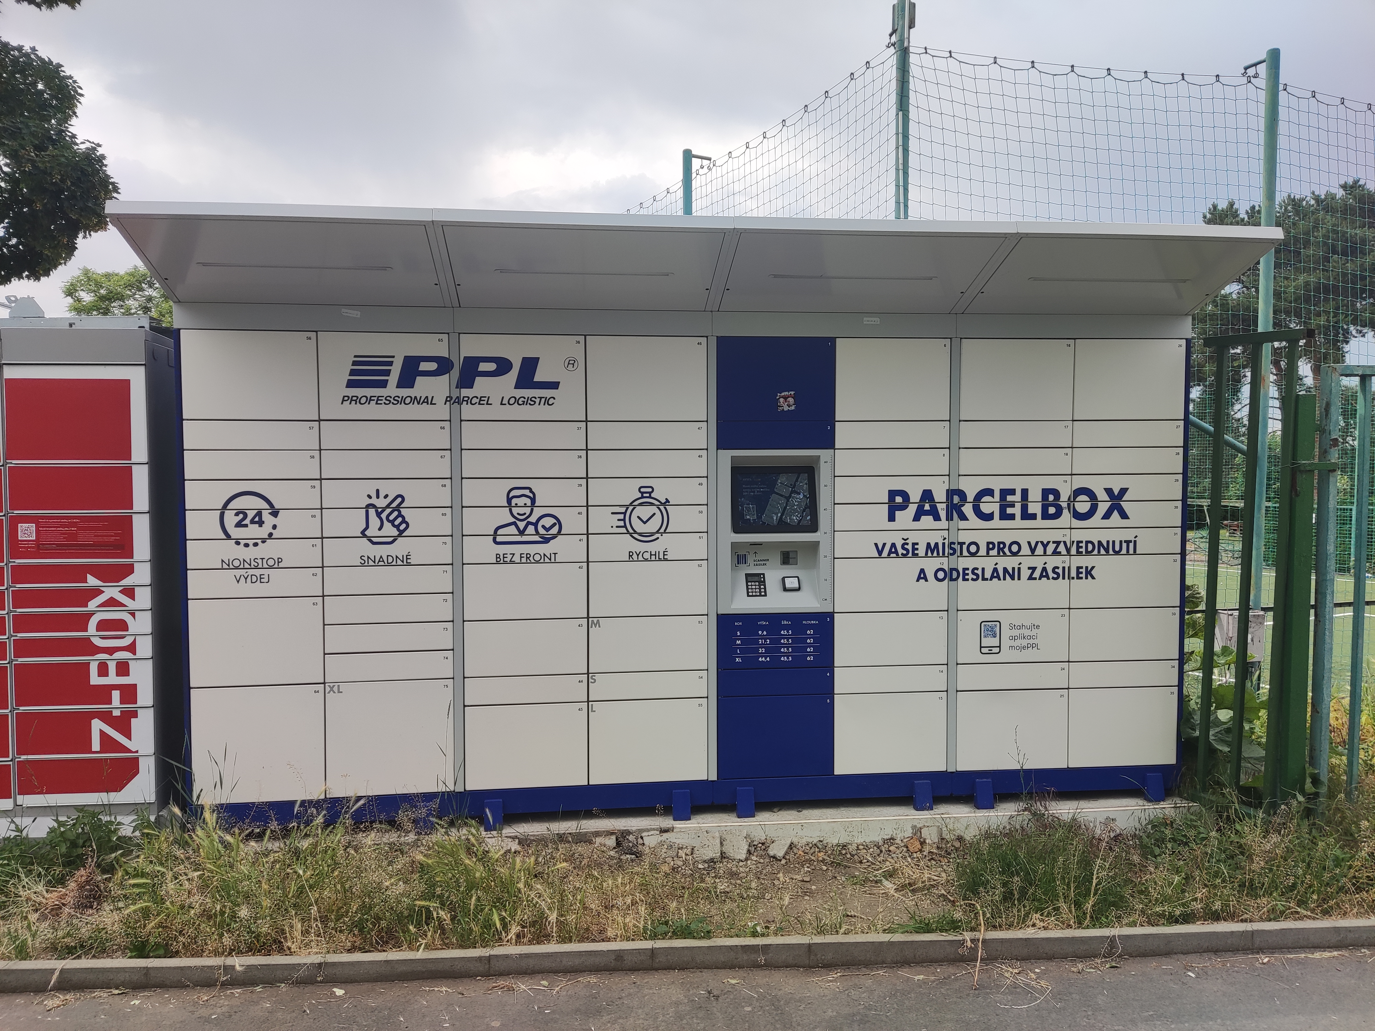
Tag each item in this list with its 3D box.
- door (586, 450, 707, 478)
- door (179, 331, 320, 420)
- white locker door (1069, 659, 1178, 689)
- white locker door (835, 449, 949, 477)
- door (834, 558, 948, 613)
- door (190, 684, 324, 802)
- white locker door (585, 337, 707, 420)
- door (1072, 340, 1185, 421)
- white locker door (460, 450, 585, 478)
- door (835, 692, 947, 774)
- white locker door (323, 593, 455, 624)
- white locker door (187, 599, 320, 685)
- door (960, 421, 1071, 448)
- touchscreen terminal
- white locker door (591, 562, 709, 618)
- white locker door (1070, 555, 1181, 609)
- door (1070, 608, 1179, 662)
[{"bbox_3d":[-0.165,-0.215,4.119,0.492,0.109,0.025,-1,3,-6],"label":"door"},{"bbox_3d":[-1.710,-0.549,3.910,0.494,0.340,0.025,-1,3,-7],"label":"door"},{"bbox_3d":[1.921,0.698,4.403,0.494,0.111,0.025,-1,3,-7],"label":"white locker door"},{"bbox_3d":[0.865,-0.226,4.216,0.494,0.111,0.025,-1,3,-6],"label":"white locker door"},{"bbox_3d":[0.873,0.297,4.263,0.492,0.225,0.025,-1,3,-6],"label":"door"},{"bbox_3d":[-1.700,0.905,3.968,0.491,0.456,0.022,-1,3,-7],"label":"door"},{"bbox_3d":[-0.168,-0.562,4.081,0.491,0.342,0.025,-1,3,-6],"label":"white locker door"},{"bbox_3d":[1.924,-0.591,4.344,0.497,0.342,0.025,-1,3,-7],"label":"door"},{"bbox_3d":[-0.662,-0.209,4.051,0.494,0.111,0.025,-1,3,-7],"label":"white locker door"},{"bbox_3d":[0.875,0.937,4.294,0.494,0.343,0.025,-1,3,-7],"label":"door"},{"bbox_3d":[-1.198,0.375,3.997,0.491,0.107,0.022,-1,3,-7],"label":"white locker door"},{"bbox_3d":[-1.711,0.499,3.961,0.510,0.347,0.025,-1,3,-6],"label":"white locker door"},{"bbox_3d":[1.406,-0.345,4.257,0.491,0.107,0.022,-1,3,-7],"label":"door"},{"bbox_3d":[0.367,-0.062,4.241,0.366,0.291,0.045,-1,-11,-6],"label":"touchscreen terminal"},{"bbox_3d":[-0.163,0.306,4.112,0.491,0.224,0.022,-1,3,-7],"label":"white locker door"},{"bbox_3d":[1.916,0.287,4.362,0.506,0.229,0.025,-1,3,-6],"label":"white locker door"},{"bbox_3d":[1.927,0.525,4.392,0.488,0.225,0.025,-1,3,-6],"label":"door"}]

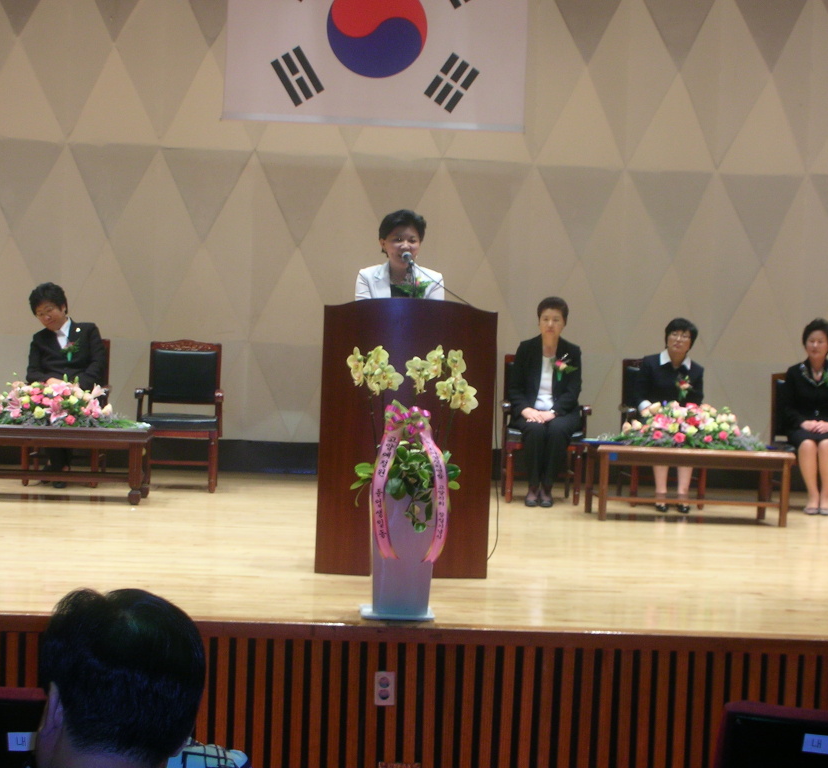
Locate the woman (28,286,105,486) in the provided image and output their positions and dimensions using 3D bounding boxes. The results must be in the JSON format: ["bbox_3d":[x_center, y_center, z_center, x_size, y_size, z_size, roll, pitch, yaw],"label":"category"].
[{"bbox_3d":[-2.212,0.007,11.477,0.470,1.260,0.720,2,2,-1],"label":"woman"}]

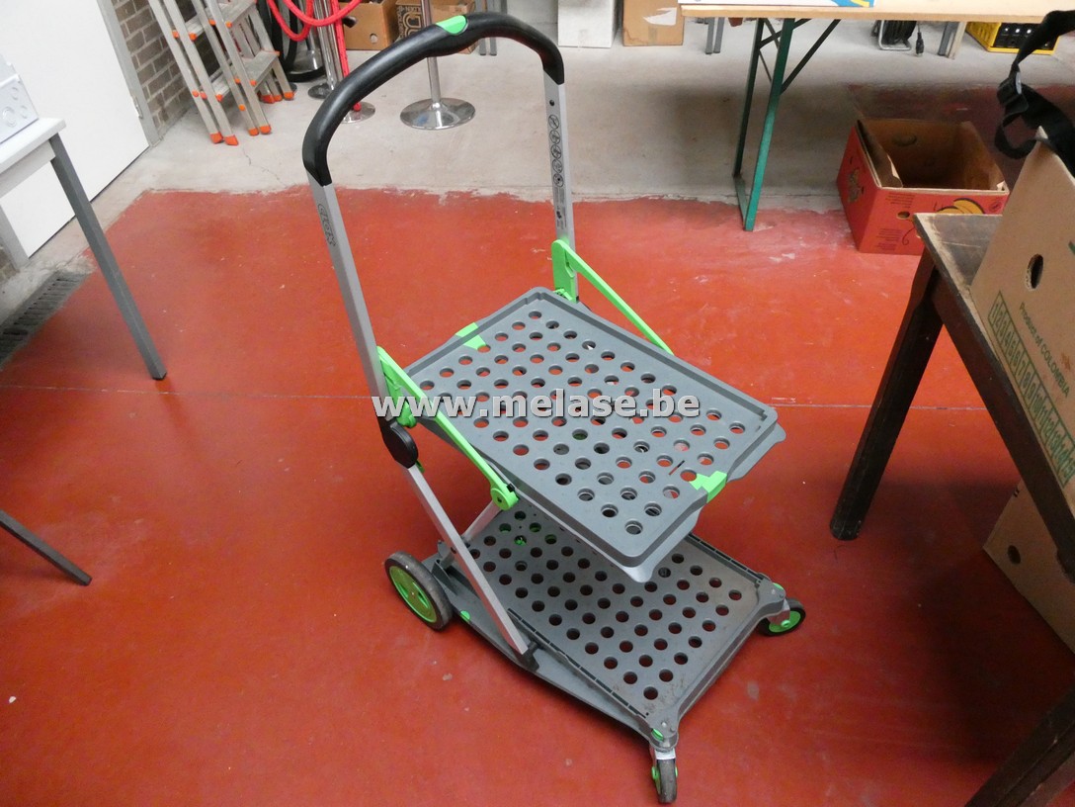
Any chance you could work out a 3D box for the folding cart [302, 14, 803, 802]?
[{"bbox_3d":[0.116,0.024,1.159,0.673,1.053,0.542,32,52,31],"label":"folding cart"}]

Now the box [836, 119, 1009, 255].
[{"bbox_3d":[1.349,-0.770,2.663,0.394,0.244,0.556,6,42,8],"label":"box"}]

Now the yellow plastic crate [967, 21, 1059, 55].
[{"bbox_3d":[2.711,-2.186,4.203,0.340,0.290,0.377,3,41,5],"label":"yellow plastic crate"}]

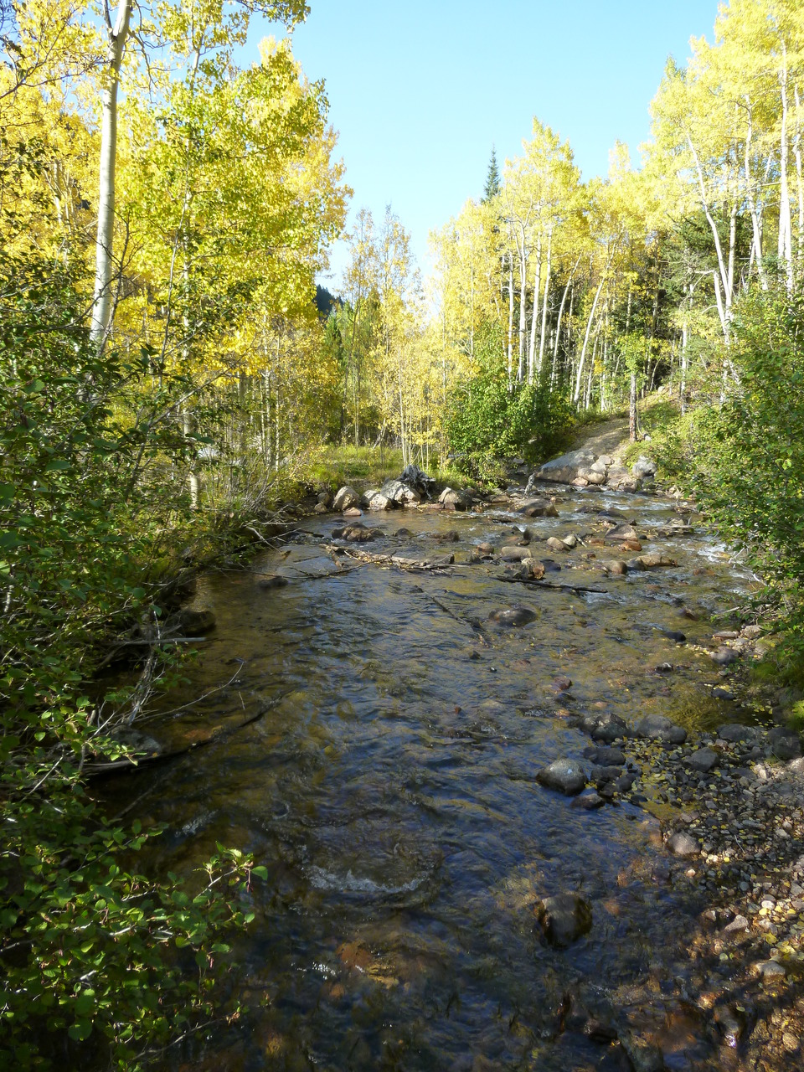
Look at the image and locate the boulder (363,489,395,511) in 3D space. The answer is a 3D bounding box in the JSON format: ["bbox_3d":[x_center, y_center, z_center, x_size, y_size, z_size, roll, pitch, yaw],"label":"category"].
[{"bbox_3d":[-0.776,-1.242,26.100,1.120,0.760,0.900,0,5,0],"label":"boulder"}]

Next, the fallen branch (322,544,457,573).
[{"bbox_3d":[-0.288,0.408,14.600,3.000,0.320,0.550,5,9,33],"label":"fallen branch"}]

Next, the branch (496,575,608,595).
[{"bbox_3d":[2.366,0.771,12.350,1.850,0.130,0.160,5,9,30],"label":"branch"}]

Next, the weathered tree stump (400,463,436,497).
[{"bbox_3d":[0.404,-1.420,20.200,0.960,0.840,0.800,0,8,0],"label":"weathered tree stump"}]

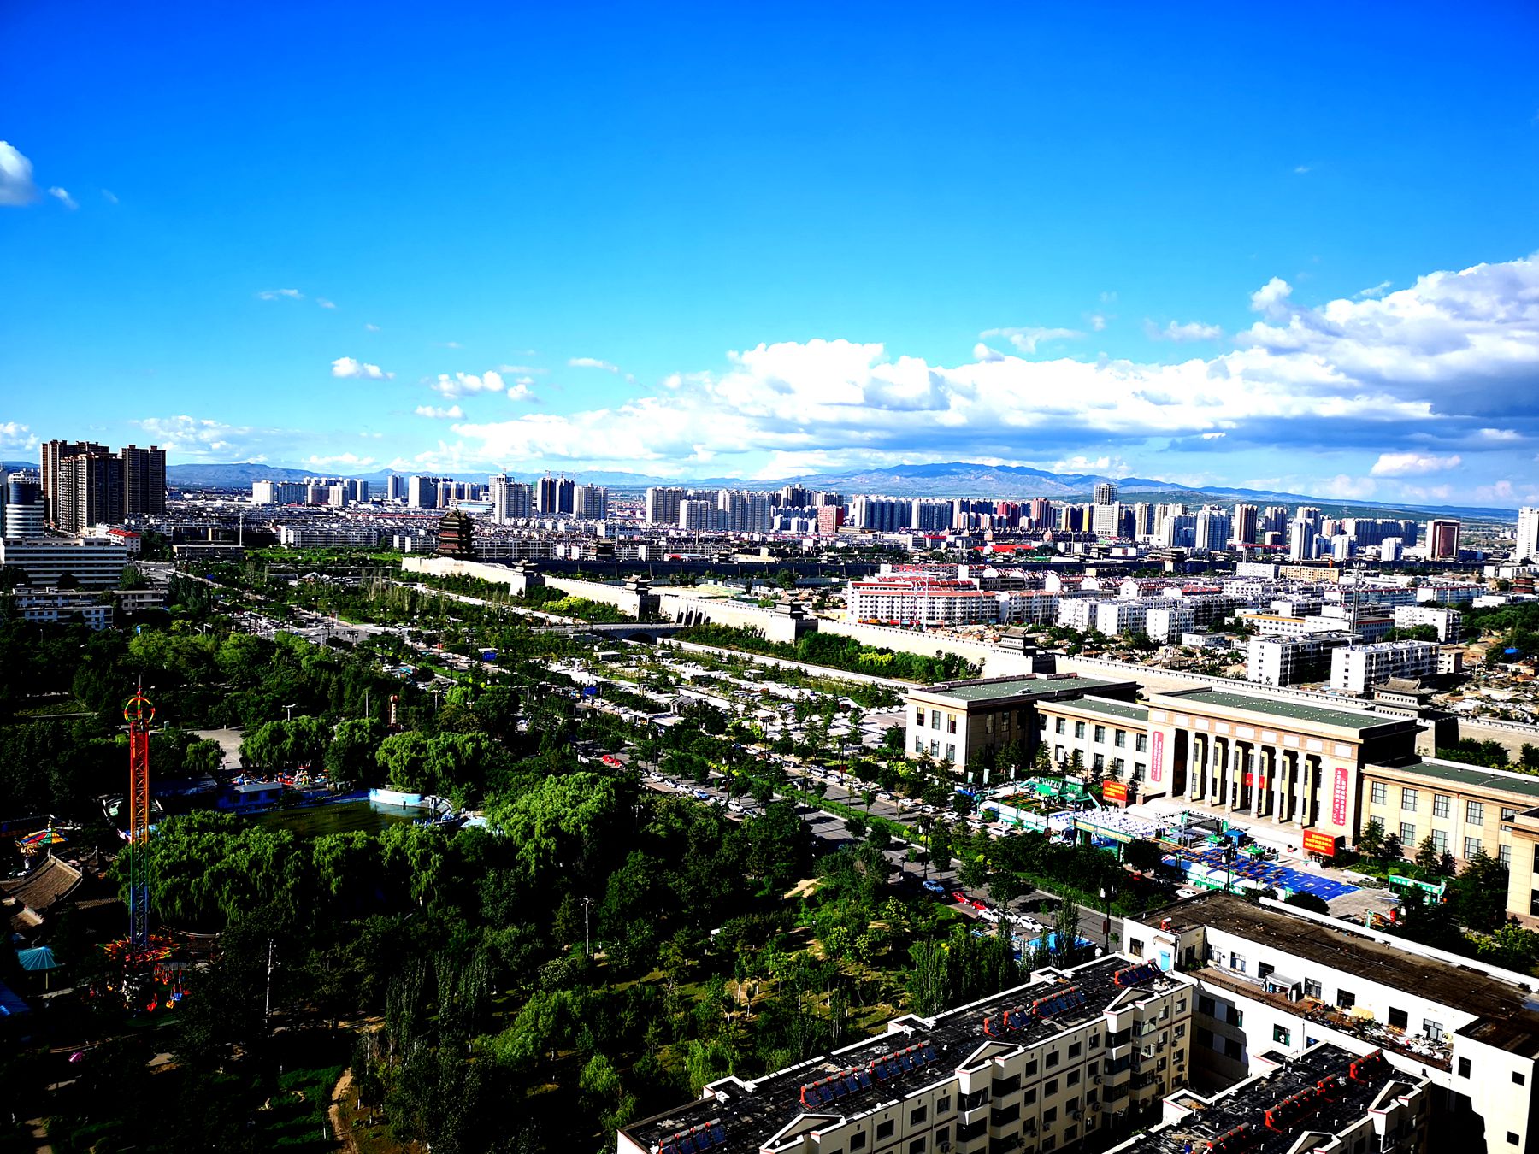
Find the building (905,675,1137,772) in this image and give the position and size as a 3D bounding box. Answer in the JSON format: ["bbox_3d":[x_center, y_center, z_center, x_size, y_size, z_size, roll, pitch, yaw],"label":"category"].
[{"bbox_3d":[70.867,40.035,338.349,70.500,19.176,24.323,-1,5,-38],"label":"building"}]

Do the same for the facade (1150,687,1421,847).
[{"bbox_3d":[118.552,42.477,281.479,29.258,24.887,52.523,-1,5,-38],"label":"facade"}]

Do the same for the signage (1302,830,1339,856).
[{"bbox_3d":[108.483,52.324,236.507,0.400,3.750,6.050,-1,5,-38],"label":"signage"}]

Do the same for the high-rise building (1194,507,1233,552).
[{"bbox_3d":[650.481,-62.026,1760.000,52.000,78.580,18.000,-1,5,-38],"label":"high-rise building"}]

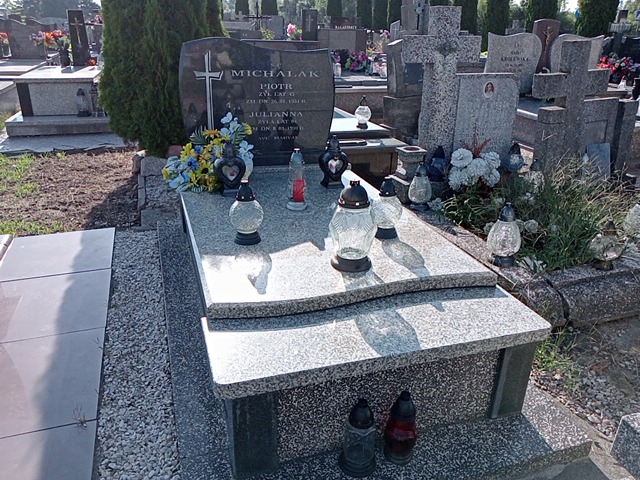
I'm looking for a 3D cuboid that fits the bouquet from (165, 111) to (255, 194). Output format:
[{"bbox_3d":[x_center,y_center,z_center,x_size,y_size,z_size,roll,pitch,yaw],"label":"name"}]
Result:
[{"bbox_3d":[-0.570,-0.459,2.675,0.467,0.370,0.280,-5,22,-17],"label":"bouquet"}]

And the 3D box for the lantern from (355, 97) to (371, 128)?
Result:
[{"bbox_3d":[0.373,-1.103,4.467,0.138,0.245,0.138,1,21,0],"label":"lantern"}]

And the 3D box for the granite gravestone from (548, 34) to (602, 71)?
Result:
[{"bbox_3d":[2.860,-1.962,5.782,0.600,0.650,0.120,-3,22,-10],"label":"granite gravestone"}]

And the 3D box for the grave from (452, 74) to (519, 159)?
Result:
[{"bbox_3d":[1.202,-0.868,3.787,0.500,0.620,0.070,-6,24,-17],"label":"grave"}]

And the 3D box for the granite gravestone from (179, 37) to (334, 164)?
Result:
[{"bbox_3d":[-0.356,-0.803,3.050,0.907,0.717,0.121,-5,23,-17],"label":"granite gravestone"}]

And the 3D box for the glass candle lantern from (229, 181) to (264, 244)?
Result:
[{"bbox_3d":[-0.286,-0.114,2.033,0.136,0.244,0.136,-6,24,-17],"label":"glass candle lantern"}]

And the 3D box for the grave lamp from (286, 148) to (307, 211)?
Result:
[{"bbox_3d":[-0.105,-0.286,2.407,0.088,0.277,0.088,-6,24,-17],"label":"grave lamp"}]

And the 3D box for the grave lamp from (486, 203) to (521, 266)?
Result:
[{"bbox_3d":[0.745,-0.025,2.076,0.134,0.257,0.134,-5,22,-17],"label":"grave lamp"}]

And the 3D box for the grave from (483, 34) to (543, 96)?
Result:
[{"bbox_3d":[2.117,-1.926,5.650,0.610,0.650,0.120,-3,22,-10],"label":"grave"}]

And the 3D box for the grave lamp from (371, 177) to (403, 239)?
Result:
[{"bbox_3d":[0.255,-0.123,1.956,0.117,0.228,0.117,1,21,0],"label":"grave lamp"}]

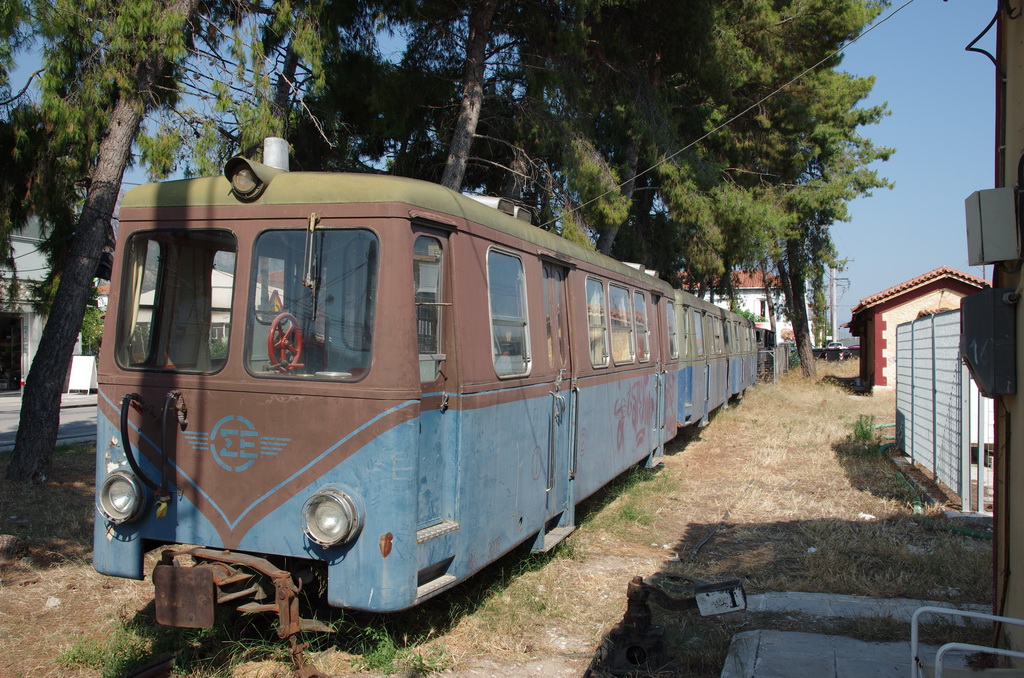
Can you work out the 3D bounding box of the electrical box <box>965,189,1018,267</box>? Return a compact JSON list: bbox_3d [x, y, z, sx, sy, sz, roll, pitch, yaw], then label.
[{"bbox_3d":[2.583,-0.601,5.050,0.190,0.375,0.310,-4,-1,17],"label":"electrical box"}]

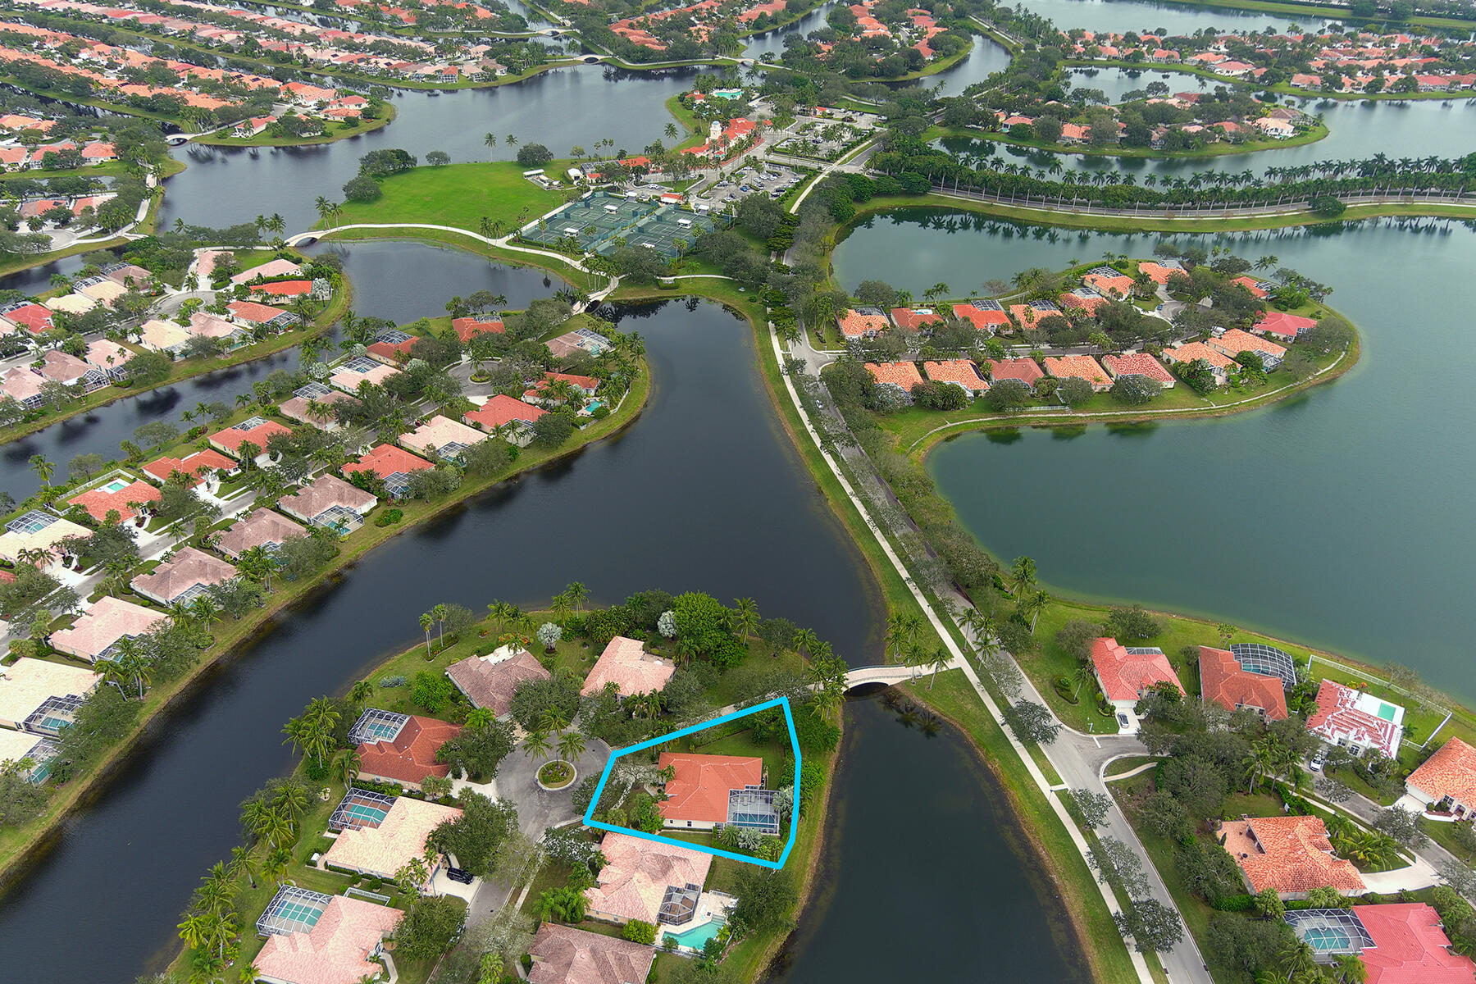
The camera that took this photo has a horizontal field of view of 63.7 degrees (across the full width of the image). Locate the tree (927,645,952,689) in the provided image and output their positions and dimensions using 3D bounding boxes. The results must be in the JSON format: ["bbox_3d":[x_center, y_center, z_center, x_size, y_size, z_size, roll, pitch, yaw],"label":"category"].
[{"bbox_3d":[48.750,43.570,291.980,5.600,12.200,5.600,1,33,0],"label":"tree"}]

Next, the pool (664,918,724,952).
[{"bbox_3d":[-9.160,92.540,250.450,11.900,1.400,9.200,8,35,11],"label":"pool"}]

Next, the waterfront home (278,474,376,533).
[{"bbox_3d":[-119.855,2.111,346.995,22.800,5.800,18.100,20,37,28],"label":"waterfront home"}]

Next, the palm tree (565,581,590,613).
[{"bbox_3d":[-44.480,30.900,327.530,7.200,14.200,7.200,1,34,0],"label":"palm tree"}]

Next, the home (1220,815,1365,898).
[{"bbox_3d":[123.110,80.440,264.720,24.400,6.400,20.300,-1,34,-3],"label":"home"}]

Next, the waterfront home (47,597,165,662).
[{"bbox_3d":[-155.704,33.846,294.710,21.700,5.800,18.500,13,34,19],"label":"waterfront home"}]

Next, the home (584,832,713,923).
[{"bbox_3d":[-17.729,75.702,231.488,22.200,5.800,18.800,8,32,11],"label":"home"}]

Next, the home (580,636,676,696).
[{"bbox_3d":[-27.040,47.160,310.740,19.800,6.400,24.200,10,35,14],"label":"home"}]

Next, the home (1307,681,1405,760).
[{"bbox_3d":[142.727,52.355,274.104,18.300,5.800,21.000,19,36,27],"label":"home"}]

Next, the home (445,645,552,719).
[{"bbox_3d":[-55.378,43.798,281.769,18.200,5.800,22.400,-25,40,-35],"label":"home"}]

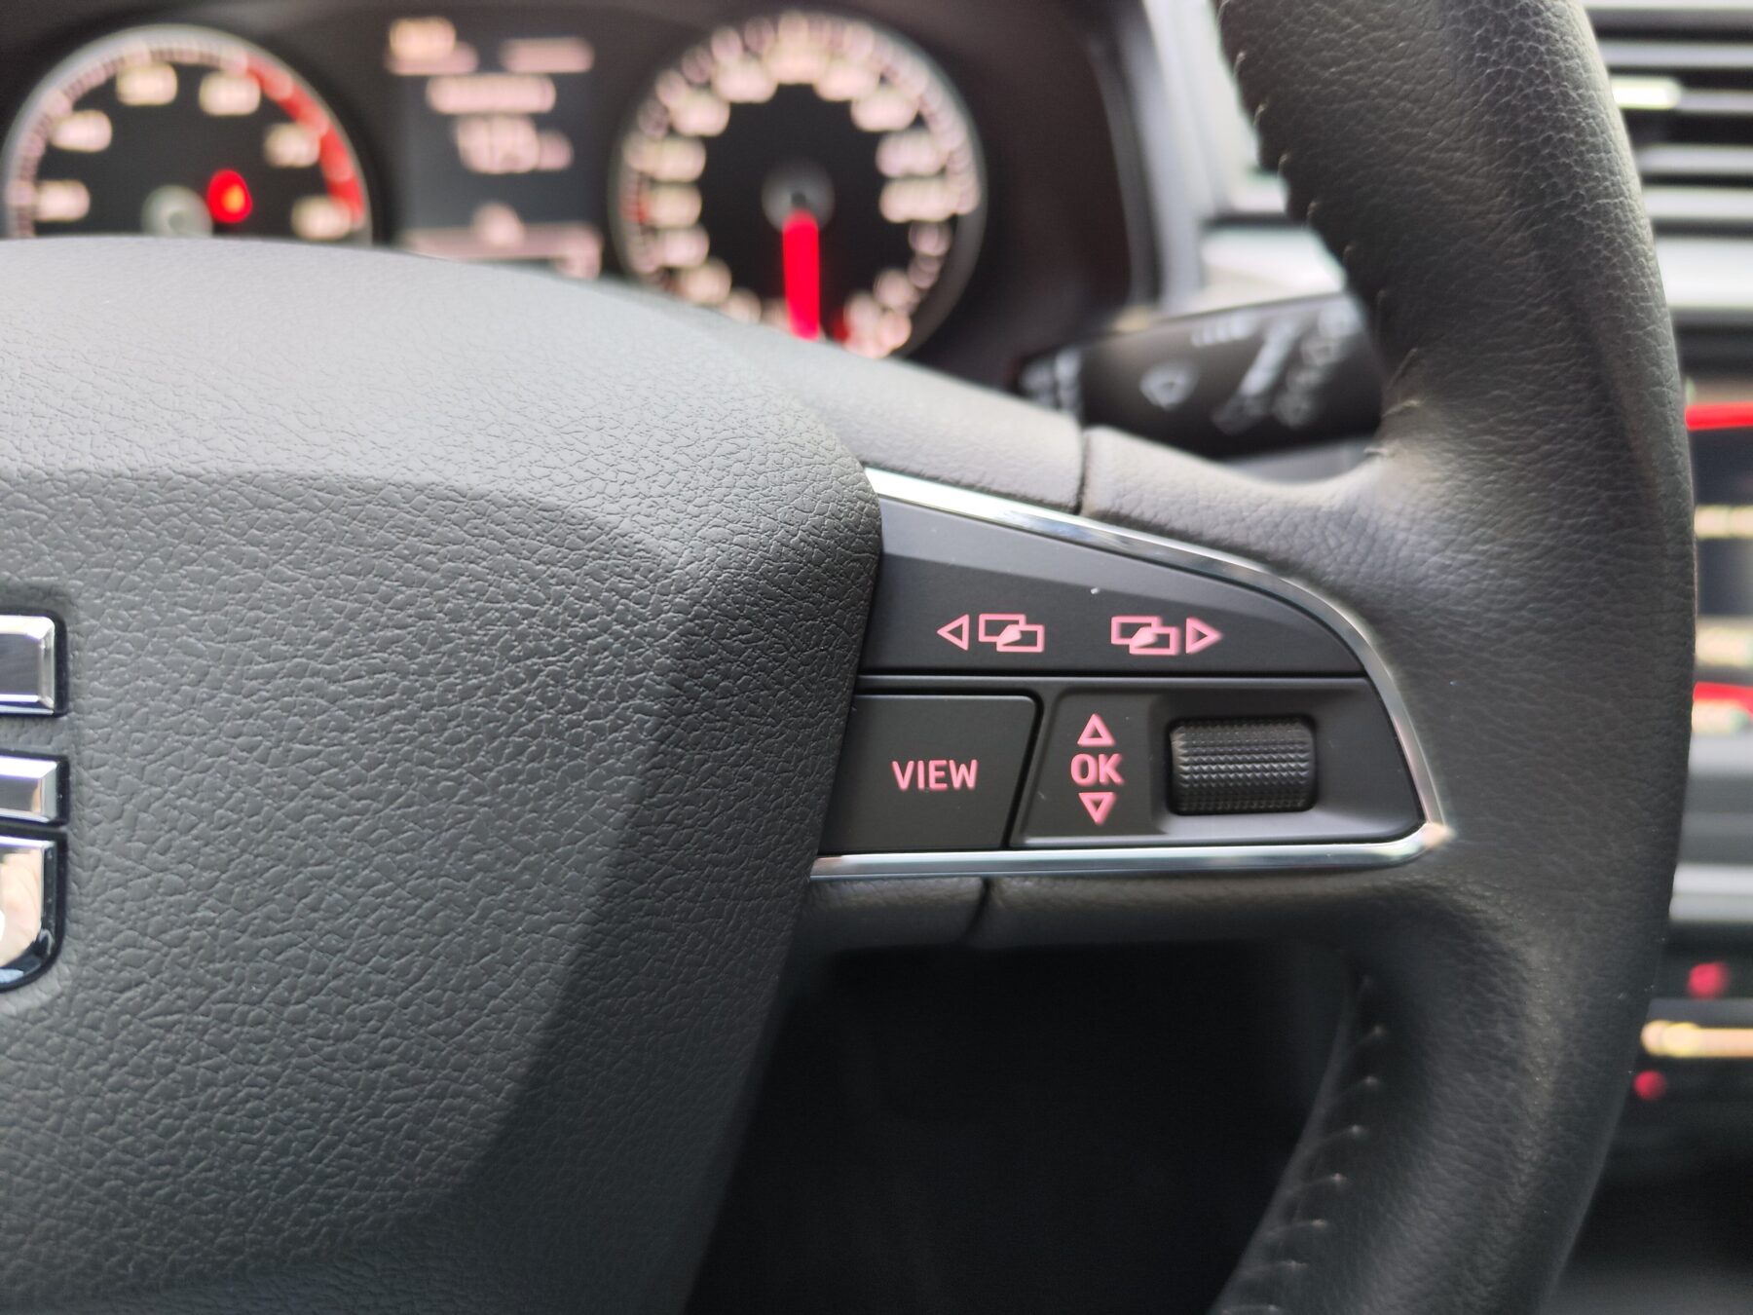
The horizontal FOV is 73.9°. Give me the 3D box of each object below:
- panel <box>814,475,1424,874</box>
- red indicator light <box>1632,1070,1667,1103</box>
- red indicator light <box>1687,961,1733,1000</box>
[{"bbox_3d":[0.029,0.002,0.135,0.073,0.046,0.016,0,2,-3],"label":"panel"},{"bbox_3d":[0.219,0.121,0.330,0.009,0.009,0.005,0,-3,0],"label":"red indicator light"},{"bbox_3d":[0.236,0.092,0.330,0.010,0.010,0.005,0,-3,0],"label":"red indicator light"}]

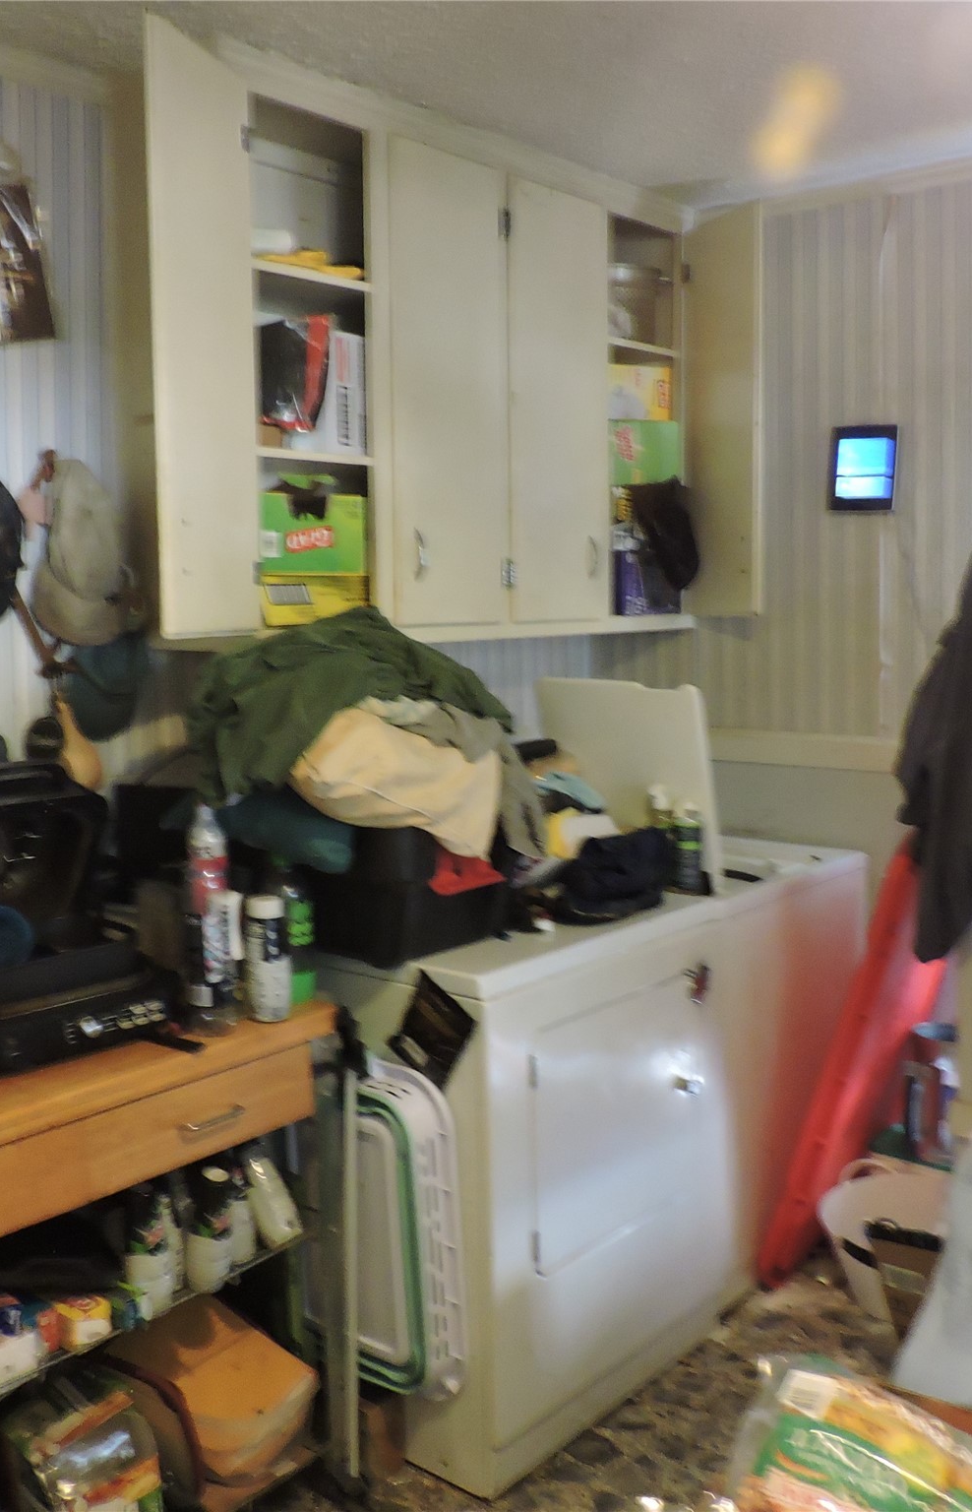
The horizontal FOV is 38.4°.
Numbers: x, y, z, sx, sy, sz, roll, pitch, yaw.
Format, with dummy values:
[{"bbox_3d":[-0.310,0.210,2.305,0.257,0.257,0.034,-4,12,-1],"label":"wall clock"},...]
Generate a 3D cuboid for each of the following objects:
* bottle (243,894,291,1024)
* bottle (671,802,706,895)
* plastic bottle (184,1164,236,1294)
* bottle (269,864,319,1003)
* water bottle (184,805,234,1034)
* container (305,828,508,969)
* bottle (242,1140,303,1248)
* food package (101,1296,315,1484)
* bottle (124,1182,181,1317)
[{"bbox_3d":[-0.356,0.327,2.279,0.072,0.200,0.072,-1,7,-9],"label":"bottle"},{"bbox_3d":[0.422,0.191,2.902,0.070,0.184,0.070,-1,6,0],"label":"bottle"},{"bbox_3d":[-0.429,0.720,2.155,0.072,0.192,0.072,-2,7,-12],"label":"plastic bottle"},{"bbox_3d":[-0.323,0.281,2.309,0.083,0.250,0.083,-1,6,0],"label":"bottle"},{"bbox_3d":[-0.429,0.251,2.157,0.075,0.345,0.075,-1,6,0],"label":"water bottle"},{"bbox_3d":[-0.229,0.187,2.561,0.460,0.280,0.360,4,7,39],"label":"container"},{"bbox_3d":[-0.362,0.696,2.271,0.066,0.185,0.066,-16,7,43],"label":"bottle"},{"bbox_3d":[-0.487,1.129,2.482,0.370,0.135,0.230,6,9,40],"label":"food package"},{"bbox_3d":[-0.501,0.725,2.086,0.074,0.198,0.074,-2,7,-14],"label":"bottle"}]

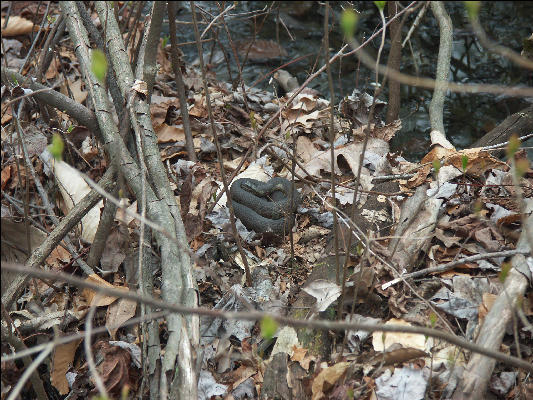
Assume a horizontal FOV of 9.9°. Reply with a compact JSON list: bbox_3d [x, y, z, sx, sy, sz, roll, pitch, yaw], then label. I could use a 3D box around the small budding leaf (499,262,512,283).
[{"bbox_3d":[0.344,0.104,4.400,0.019,0.028,0.013,0,17,0],"label":"small budding leaf"}]

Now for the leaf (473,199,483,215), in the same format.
[{"bbox_3d":[0.321,0.011,4.650,0.014,0.022,0.010,0,17,0],"label":"leaf"}]

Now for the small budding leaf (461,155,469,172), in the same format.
[{"bbox_3d":[0.324,-0.059,5.000,0.011,0.027,0.010,0,17,0],"label":"small budding leaf"}]

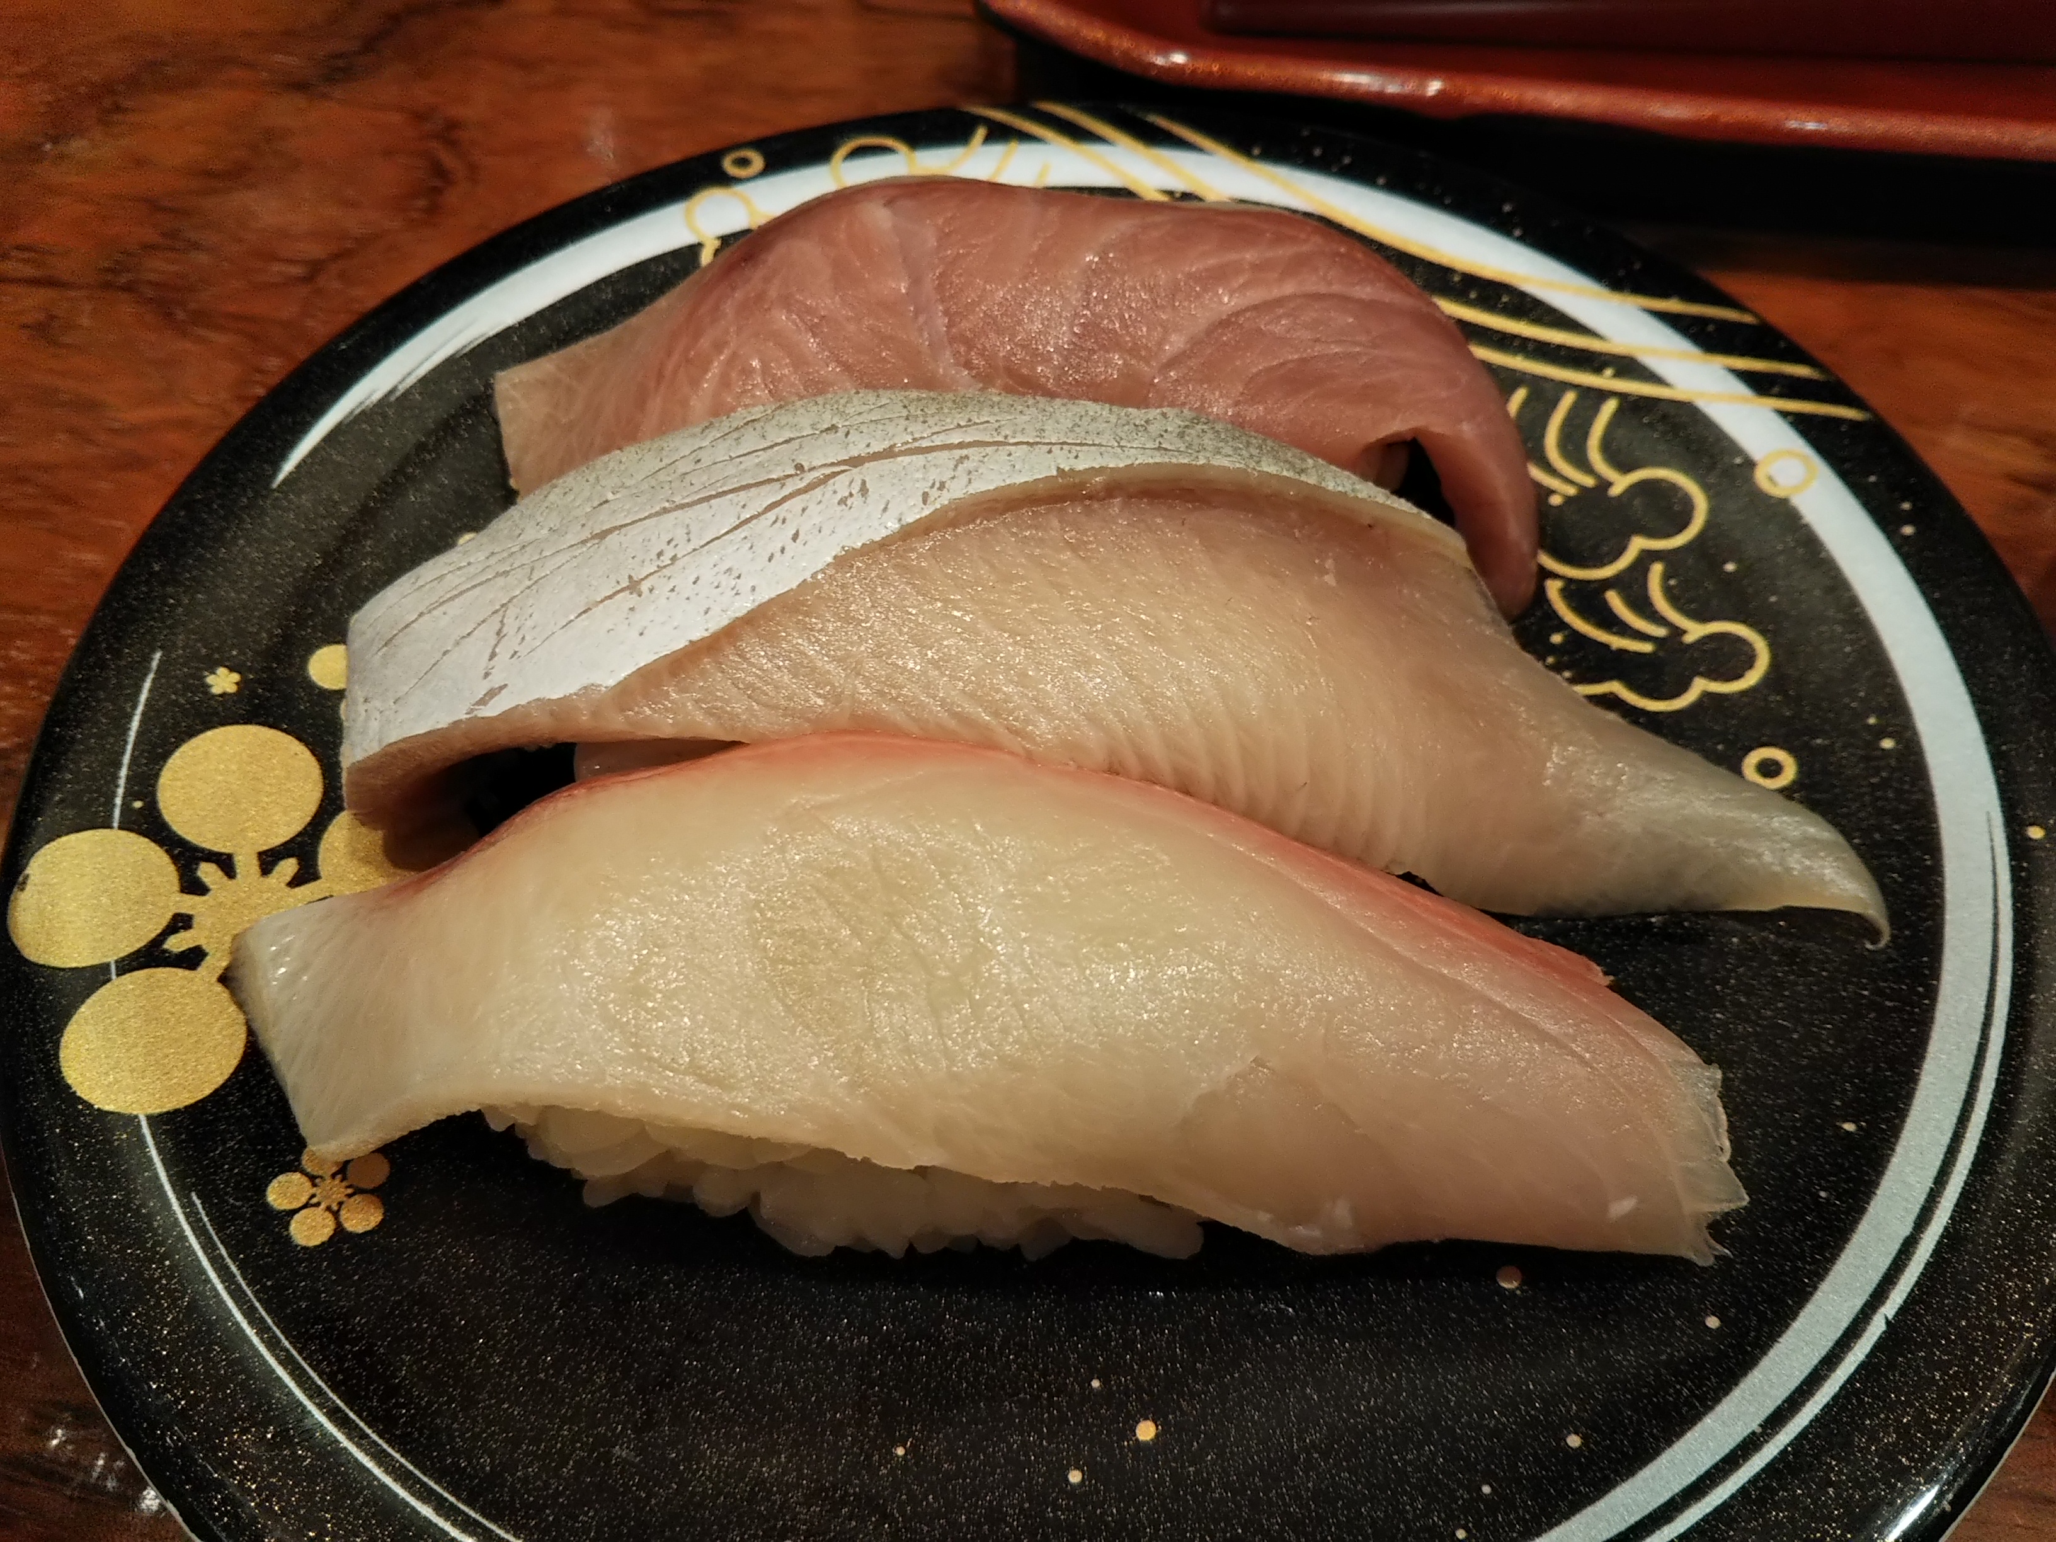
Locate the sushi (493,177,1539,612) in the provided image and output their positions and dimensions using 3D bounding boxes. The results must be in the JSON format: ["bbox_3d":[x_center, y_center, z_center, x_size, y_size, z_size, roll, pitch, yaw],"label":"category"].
[{"bbox_3d":[-0.003,-0.030,0.143,0.090,0.030,0.029,7,55,4],"label":"sushi"}]

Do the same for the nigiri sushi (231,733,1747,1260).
[{"bbox_3d":[-0.005,0.014,0.113,0.105,0.027,0.029,3,55,2],"label":"nigiri sushi"}]

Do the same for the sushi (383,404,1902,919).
[{"bbox_3d":[0.006,-0.009,0.127,0.114,0.031,0.030,5,55,3],"label":"sushi"}]

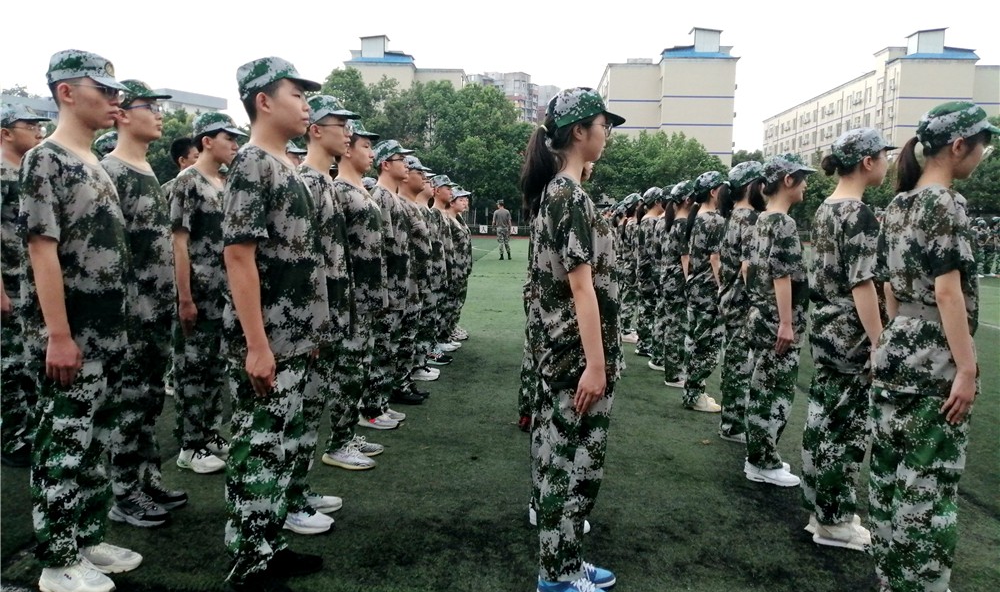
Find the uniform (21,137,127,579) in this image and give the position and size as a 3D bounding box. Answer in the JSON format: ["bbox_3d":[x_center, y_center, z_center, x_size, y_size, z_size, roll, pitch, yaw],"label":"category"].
[{"bbox_3d":[-1.442,0.195,2.552,0.330,1.472,0.480,1,5,3],"label":"uniform"}]

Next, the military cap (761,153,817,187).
[{"bbox_3d":[1.421,-0.616,3.687,0.265,0.135,0.175,-6,4,13],"label":"military cap"}]

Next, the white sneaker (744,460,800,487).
[{"bbox_3d":[1.345,0.862,3.690,0.270,0.100,0.100,2,6,13],"label":"white sneaker"}]

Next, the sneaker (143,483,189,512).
[{"bbox_3d":[-1.513,0.864,3.267,0.285,0.115,0.105,0,6,-11],"label":"sneaker"}]

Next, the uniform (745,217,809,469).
[{"bbox_3d":[1.341,0.220,3.687,0.275,1.265,0.430,1,6,3],"label":"uniform"}]

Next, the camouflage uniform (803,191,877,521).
[{"bbox_3d":[1.393,0.273,3.048,0.290,1.330,0.430,2,6,2],"label":"camouflage uniform"}]

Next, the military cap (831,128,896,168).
[{"bbox_3d":[1.440,-0.578,2.954,0.246,0.147,0.185,2,6,2],"label":"military cap"}]

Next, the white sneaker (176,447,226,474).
[{"bbox_3d":[-1.510,0.818,3.801,0.285,0.115,0.108,3,6,17],"label":"white sneaker"}]

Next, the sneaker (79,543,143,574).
[{"bbox_3d":[-1.426,0.921,2.710,0.290,0.120,0.110,1,5,-3],"label":"sneaker"}]

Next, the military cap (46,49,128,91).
[{"bbox_3d":[-1.352,-0.743,2.462,0.265,0.135,0.175,1,5,3],"label":"military cap"}]

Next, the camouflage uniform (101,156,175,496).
[{"bbox_3d":[-1.515,0.133,3.090,0.300,1.390,0.470,1,6,3],"label":"camouflage uniform"}]

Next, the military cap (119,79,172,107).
[{"bbox_3d":[-1.431,-0.809,2.991,0.275,0.125,0.180,1,6,3],"label":"military cap"}]

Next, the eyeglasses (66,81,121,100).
[{"bbox_3d":[-1.298,-0.656,2.406,0.145,0.045,0.140,1,6,3],"label":"eyeglasses"}]

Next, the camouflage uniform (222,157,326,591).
[{"bbox_3d":[-0.762,0.240,2.538,0.320,1.470,0.470,2,6,3],"label":"camouflage uniform"}]

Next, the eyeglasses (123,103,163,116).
[{"bbox_3d":[-1.438,-0.744,2.998,0.145,0.042,0.140,1,6,3],"label":"eyeglasses"}]

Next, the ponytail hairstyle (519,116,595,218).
[{"bbox_3d":[0.190,-0.431,2.441,0.265,0.360,0.180,2,5,5],"label":"ponytail hairstyle"}]

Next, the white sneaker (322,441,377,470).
[{"bbox_3d":[-0.779,0.824,3.889,0.300,0.115,0.108,3,6,18],"label":"white sneaker"}]

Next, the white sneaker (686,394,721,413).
[{"bbox_3d":[1.424,0.751,5.256,0.256,0.105,0.097,3,6,15],"label":"white sneaker"}]

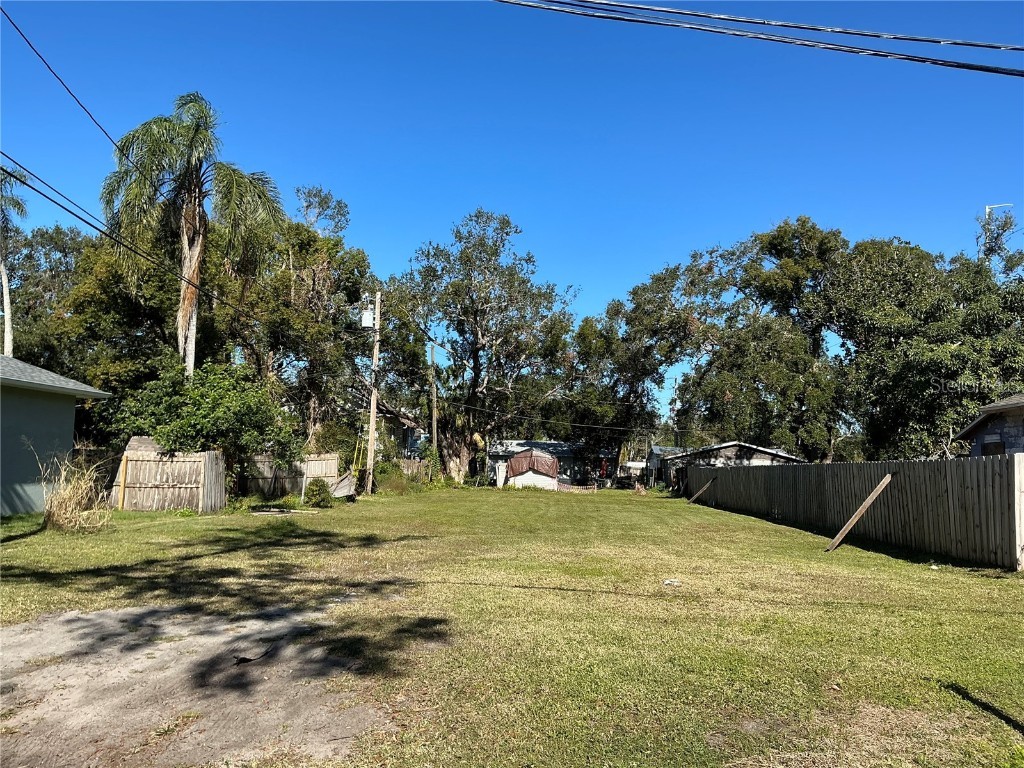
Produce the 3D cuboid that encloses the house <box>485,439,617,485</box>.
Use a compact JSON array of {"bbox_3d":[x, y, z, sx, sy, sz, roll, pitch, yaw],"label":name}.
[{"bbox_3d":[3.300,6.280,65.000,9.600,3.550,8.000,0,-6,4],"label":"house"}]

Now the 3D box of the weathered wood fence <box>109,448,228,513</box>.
[{"bbox_3d":[-10.294,2.925,24.822,2.900,1.850,1.700,0,-6,4],"label":"weathered wood fence"}]

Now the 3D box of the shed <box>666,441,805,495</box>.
[{"bbox_3d":[16.540,6.284,62.702,10.100,3.600,8.000,0,-6,3],"label":"shed"}]

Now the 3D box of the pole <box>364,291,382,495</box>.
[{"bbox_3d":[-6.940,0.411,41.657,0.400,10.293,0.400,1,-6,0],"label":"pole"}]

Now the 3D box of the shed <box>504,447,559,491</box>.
[{"bbox_3d":[1.379,5.733,55.708,3.450,2.950,3.400,0,-6,3],"label":"shed"}]

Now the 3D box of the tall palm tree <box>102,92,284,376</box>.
[{"bbox_3d":[-11.818,-3.119,30.447,6.300,14.900,6.300,1,-6,0],"label":"tall palm tree"}]

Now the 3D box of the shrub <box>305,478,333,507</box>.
[{"bbox_3d":[-6.487,3.673,27.766,0.930,1.020,0.930,1,-6,0],"label":"shrub"}]

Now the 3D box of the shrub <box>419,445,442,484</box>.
[{"bbox_3d":[-5.483,5.490,55.725,1.650,2.700,1.650,1,-6,0],"label":"shrub"}]

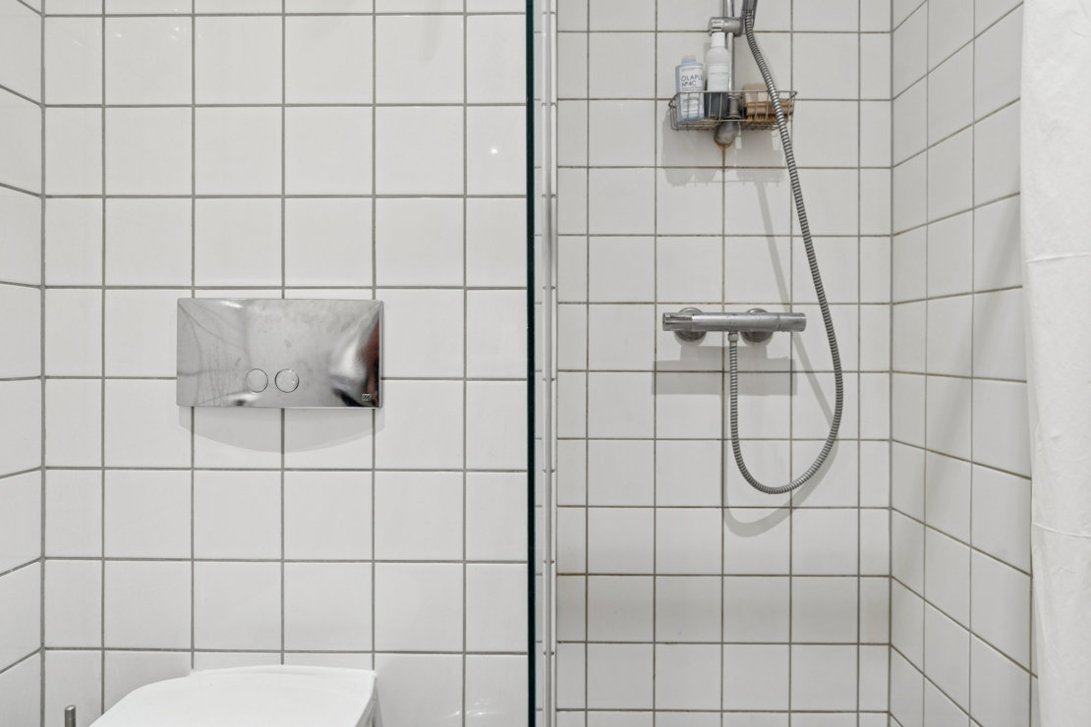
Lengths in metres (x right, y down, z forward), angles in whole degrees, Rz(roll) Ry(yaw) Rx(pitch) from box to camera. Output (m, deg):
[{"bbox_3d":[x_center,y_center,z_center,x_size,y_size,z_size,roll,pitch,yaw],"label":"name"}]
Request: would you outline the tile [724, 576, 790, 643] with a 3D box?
[{"bbox_3d":[0.466,0.543,1.411,0.147,0.147,0.010,0,0,0],"label":"tile"}]

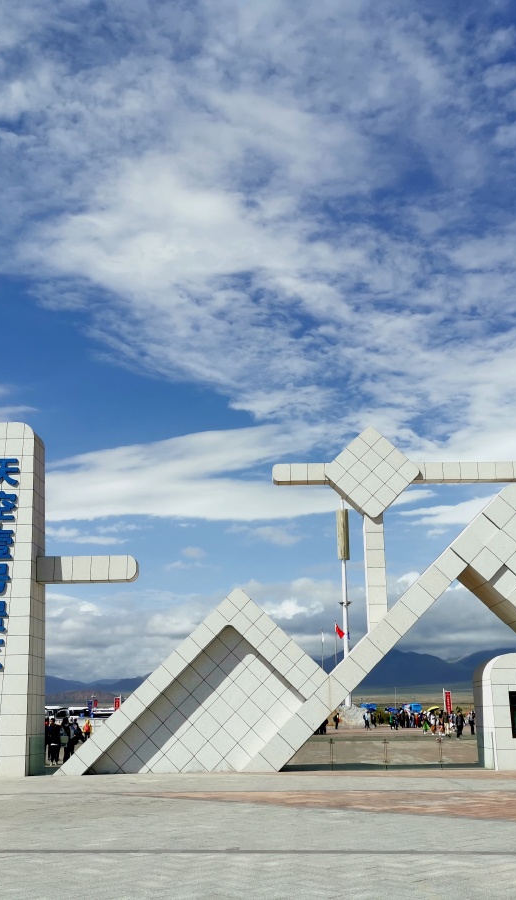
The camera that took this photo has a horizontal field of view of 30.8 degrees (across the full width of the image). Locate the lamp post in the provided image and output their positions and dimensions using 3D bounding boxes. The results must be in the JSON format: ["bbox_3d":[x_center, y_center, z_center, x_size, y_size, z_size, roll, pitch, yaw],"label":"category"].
[{"bbox_3d":[10.995,19.512,116.025,1.600,28.500,1.600,-1,-16,0],"label":"lamp post"}]

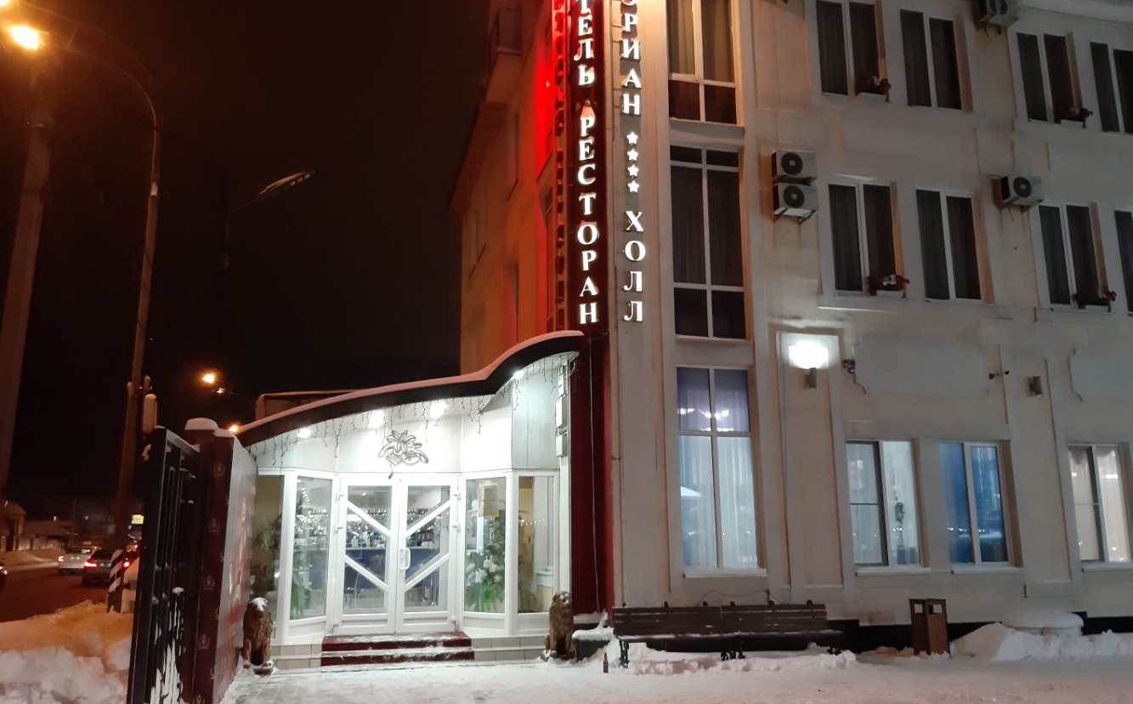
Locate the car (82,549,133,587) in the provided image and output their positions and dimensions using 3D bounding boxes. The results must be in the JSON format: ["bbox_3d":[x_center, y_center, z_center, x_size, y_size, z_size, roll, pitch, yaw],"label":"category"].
[{"bbox_3d":[-19.245,8.913,37.003,1.780,1.470,4.500,6,-13,-26],"label":"car"}]

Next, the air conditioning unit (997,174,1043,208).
[{"bbox_3d":[7.712,-2.723,15.015,0.672,0.407,0.240,3,-12,-14],"label":"air conditioning unit"}]

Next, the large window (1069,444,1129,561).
[{"bbox_3d":[8.813,2.523,14.632,1.200,1.880,0.150,3,-12,-14],"label":"large window"}]

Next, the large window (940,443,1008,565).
[{"bbox_3d":[6.469,2.409,14.038,1.200,1.880,0.150,3,-12,-14],"label":"large window"}]

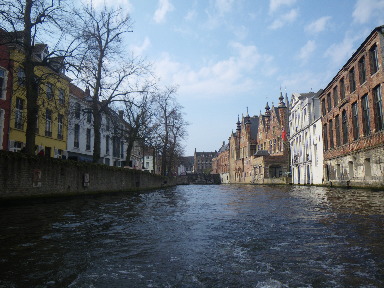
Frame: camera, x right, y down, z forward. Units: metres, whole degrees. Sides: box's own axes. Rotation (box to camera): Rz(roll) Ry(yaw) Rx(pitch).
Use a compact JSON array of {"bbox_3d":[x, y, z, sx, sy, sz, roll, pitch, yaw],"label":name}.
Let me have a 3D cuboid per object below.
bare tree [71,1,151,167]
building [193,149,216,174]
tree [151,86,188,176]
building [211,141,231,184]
[{"bbox_3d":[-7.700,-4.584,29.537,6.700,14.700,6.700,0,-7,0],"label":"bare tree"},{"bbox_3d":[7.200,11.066,167.856,12.000,15.500,9.000,1,-7,-9],"label":"building"},{"bbox_3d":[-4.100,-1.856,56.604,6.300,16.000,6.300,0,-7,0],"label":"tree"},{"bbox_3d":[12.600,6.714,94.889,9.000,11.800,26.000,1,-7,-5],"label":"building"}]

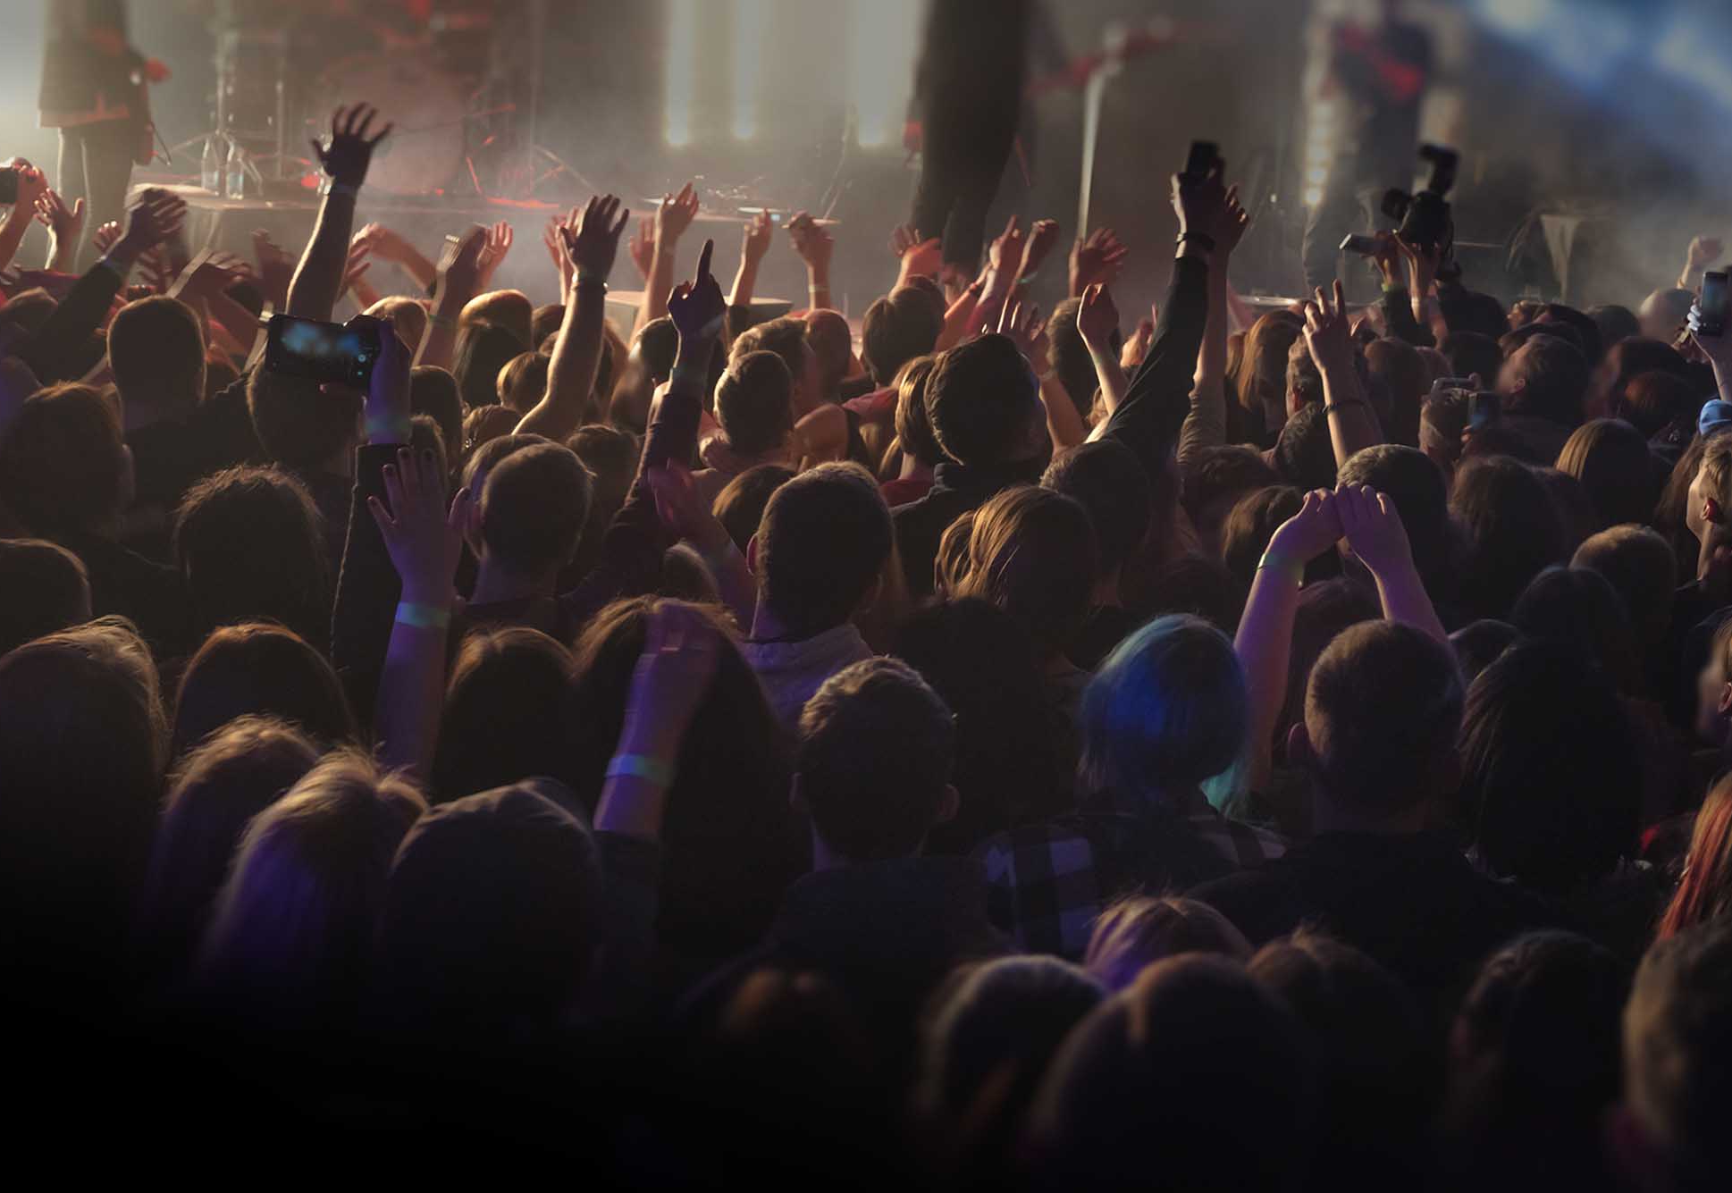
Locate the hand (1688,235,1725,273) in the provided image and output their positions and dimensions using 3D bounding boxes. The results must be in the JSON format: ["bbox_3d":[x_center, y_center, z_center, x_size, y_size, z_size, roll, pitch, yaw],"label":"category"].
[{"bbox_3d":[2.773,-1.129,9.500,0.100,0.110,0.085,10,9,-2],"label":"hand"}]

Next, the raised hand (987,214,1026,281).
[{"bbox_3d":[0.385,-0.960,7.900,0.075,0.175,0.070,18,-1,-3],"label":"raised hand"}]

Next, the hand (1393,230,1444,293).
[{"bbox_3d":[1.396,-0.846,7.300,0.110,0.155,0.090,-6,6,0],"label":"hand"}]

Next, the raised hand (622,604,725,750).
[{"bbox_3d":[-0.190,0.078,2.850,0.080,0.145,0.075,15,-6,-2],"label":"raised hand"}]

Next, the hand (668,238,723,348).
[{"bbox_3d":[-0.266,-0.474,4.500,0.085,0.170,0.075,6,6,0],"label":"hand"}]

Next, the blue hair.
[{"bbox_3d":[0.367,0.144,3.550,0.205,0.235,0.225,1,11,5],"label":"blue hair"}]

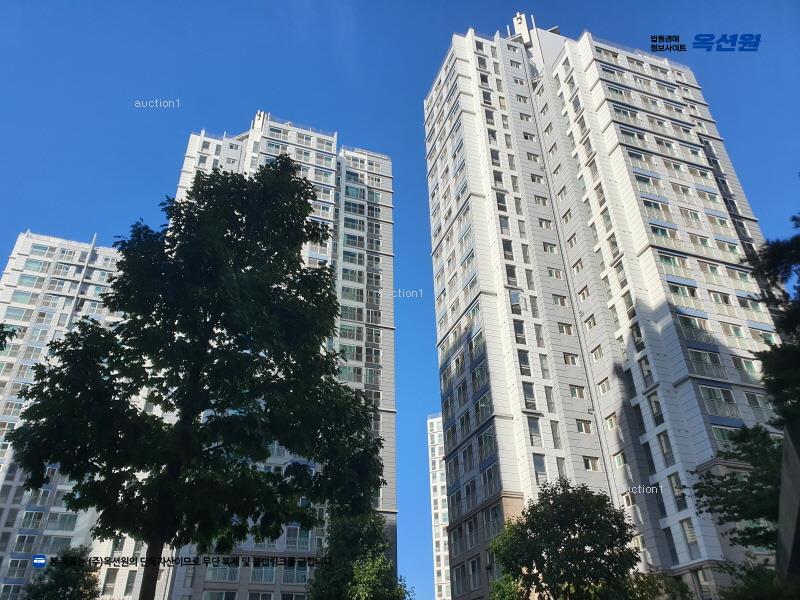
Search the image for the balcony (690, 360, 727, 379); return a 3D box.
[{"bbox_3d":[21.590,4.840,41.957,2.850,1.030,0.350,10,-34,-16],"label":"balcony"}]

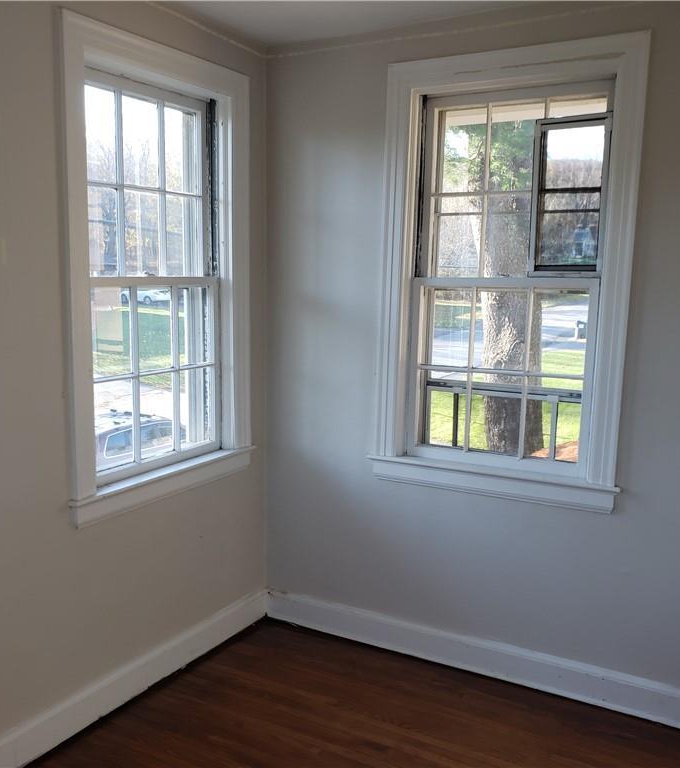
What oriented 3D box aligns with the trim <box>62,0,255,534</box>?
[{"bbox_3d":[-0.630,-0.379,2.809,0.105,1.604,0.968,5,9,29],"label":"trim"}]

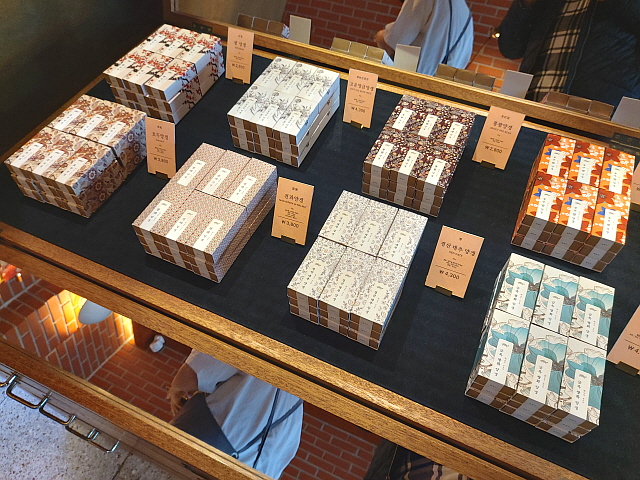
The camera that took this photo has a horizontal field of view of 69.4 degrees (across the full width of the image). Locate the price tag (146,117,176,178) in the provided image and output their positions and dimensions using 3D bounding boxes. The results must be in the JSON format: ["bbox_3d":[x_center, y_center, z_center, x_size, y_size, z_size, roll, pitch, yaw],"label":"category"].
[{"bbox_3d":[-0.252,-0.145,0.733,0.052,0.092,0.008,14,29,10],"label":"price tag"}]

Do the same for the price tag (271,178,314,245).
[{"bbox_3d":[-0.040,-0.040,0.656,0.052,0.092,0.008,16,28,12],"label":"price tag"}]

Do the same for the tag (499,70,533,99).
[{"bbox_3d":[0.403,-0.305,0.974,0.052,0.092,0.008,21,41,16],"label":"tag"}]

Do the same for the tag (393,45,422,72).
[{"bbox_3d":[0.187,-0.387,1.034,0.052,0.092,0.008,23,40,21],"label":"tag"}]

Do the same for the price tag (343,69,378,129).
[{"bbox_3d":[0.070,-0.246,0.803,0.052,0.092,0.008,15,31,11],"label":"price tag"}]

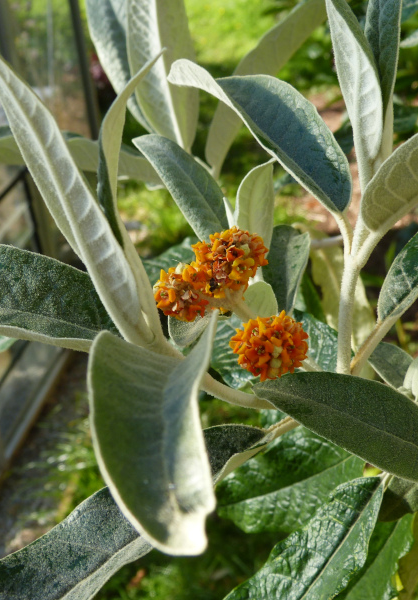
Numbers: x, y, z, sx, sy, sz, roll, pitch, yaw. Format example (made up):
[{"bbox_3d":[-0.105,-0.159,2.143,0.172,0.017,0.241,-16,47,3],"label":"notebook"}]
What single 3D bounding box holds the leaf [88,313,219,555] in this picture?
[{"bbox_3d":[-0.015,0.037,0.253,0.035,0.063,0.026,-2,-12,-4],"label":"leaf"}]

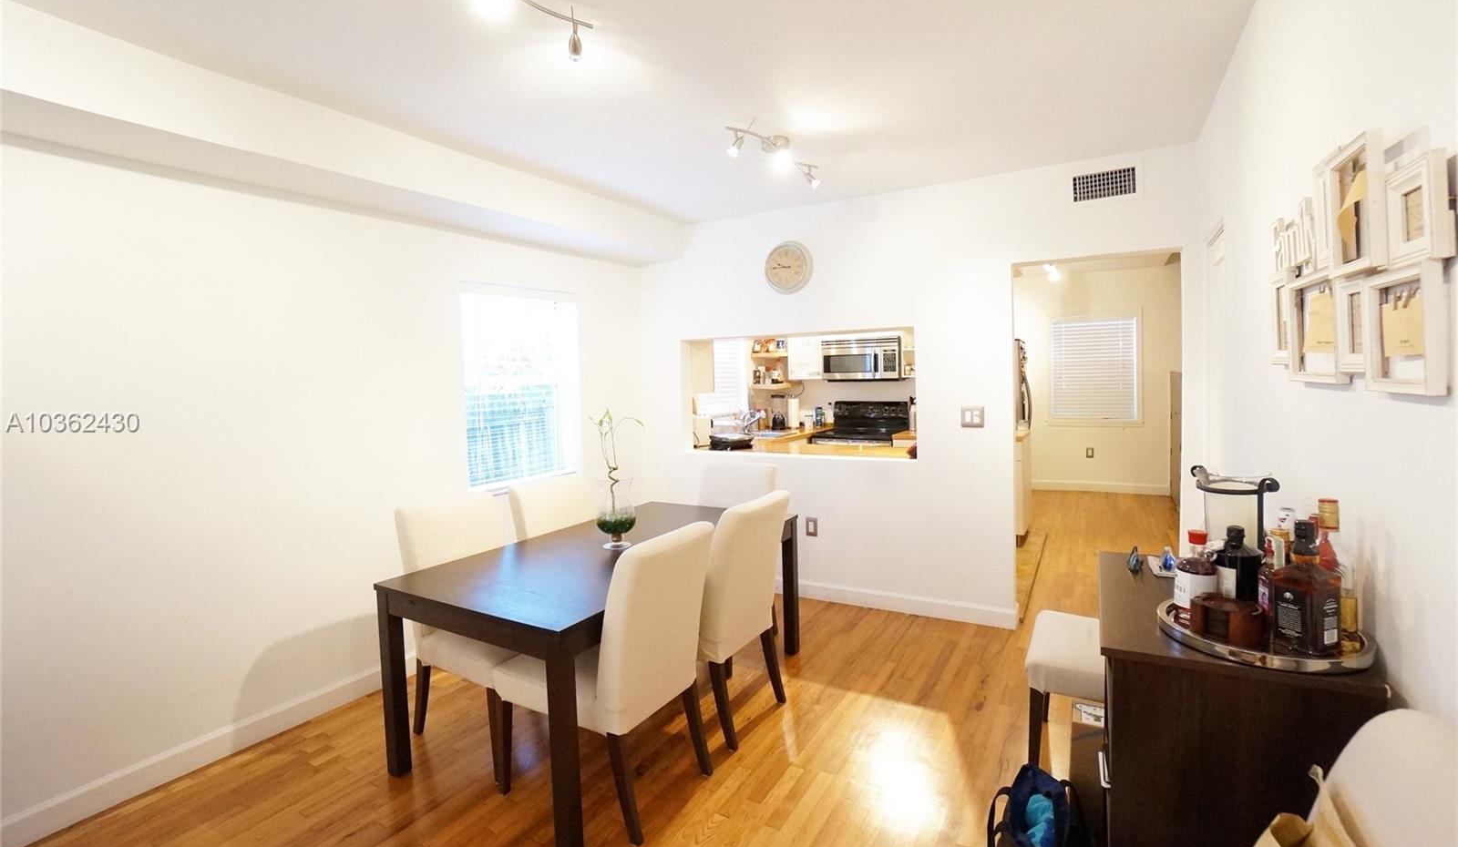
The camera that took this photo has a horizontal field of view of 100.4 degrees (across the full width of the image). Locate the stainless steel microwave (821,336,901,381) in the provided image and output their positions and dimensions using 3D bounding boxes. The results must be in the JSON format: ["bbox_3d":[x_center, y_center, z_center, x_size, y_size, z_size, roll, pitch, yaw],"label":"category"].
[{"bbox_3d":[1.279,-0.589,5.772,0.750,0.400,0.390,0,5,29],"label":"stainless steel microwave"}]

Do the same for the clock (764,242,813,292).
[{"bbox_3d":[0.368,-0.989,3.838,0.315,0.320,0.055,0,5,29],"label":"clock"}]

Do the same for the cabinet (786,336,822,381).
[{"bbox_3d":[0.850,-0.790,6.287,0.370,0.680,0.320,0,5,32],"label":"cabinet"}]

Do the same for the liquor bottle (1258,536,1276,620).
[{"bbox_3d":[1.064,0.307,1.202,0.046,0.175,0.046,-6,6,-42],"label":"liquor bottle"}]

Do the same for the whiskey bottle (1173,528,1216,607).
[{"bbox_3d":[1.045,0.324,1.359,0.075,0.172,0.075,0,5,26],"label":"whiskey bottle"}]

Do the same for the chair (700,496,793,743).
[{"bbox_3d":[-0.103,0.793,2.647,0.600,0.950,0.500,1,5,34],"label":"chair"}]

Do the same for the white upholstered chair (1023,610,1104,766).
[{"bbox_3d":[1.374,0.781,2.098,0.580,0.970,0.510,0,5,32],"label":"white upholstered chair"}]

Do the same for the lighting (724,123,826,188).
[{"bbox_3d":[0.207,-1.133,2.540,0.130,0.160,0.630,2,6,41],"label":"lighting"}]

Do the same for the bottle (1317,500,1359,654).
[{"bbox_3d":[1.207,0.282,1.226,0.083,0.263,0.085,-2,4,8],"label":"bottle"}]

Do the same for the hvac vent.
[{"bbox_3d":[1.863,-1.181,3.011,0.275,0.145,0.030,0,5,32],"label":"hvac vent"}]

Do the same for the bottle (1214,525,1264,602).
[{"bbox_3d":[1.129,0.317,1.348,0.086,0.180,0.086,-2,4,1],"label":"bottle"}]

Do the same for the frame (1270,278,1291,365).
[{"bbox_3d":[1.431,-0.263,1.557,0.030,0.222,0.180,0,5,32],"label":"frame"}]

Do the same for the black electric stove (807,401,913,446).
[{"bbox_3d":[1.268,0.401,5.687,0.760,1.180,0.680,0,5,29],"label":"black electric stove"}]

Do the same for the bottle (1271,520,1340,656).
[{"bbox_3d":[1.098,0.304,1.152,0.075,0.240,0.075,-5,5,-26],"label":"bottle"}]

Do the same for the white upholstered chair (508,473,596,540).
[{"bbox_3d":[-0.710,0.787,3.118,0.600,0.970,0.500,0,5,32],"label":"white upholstered chair"}]

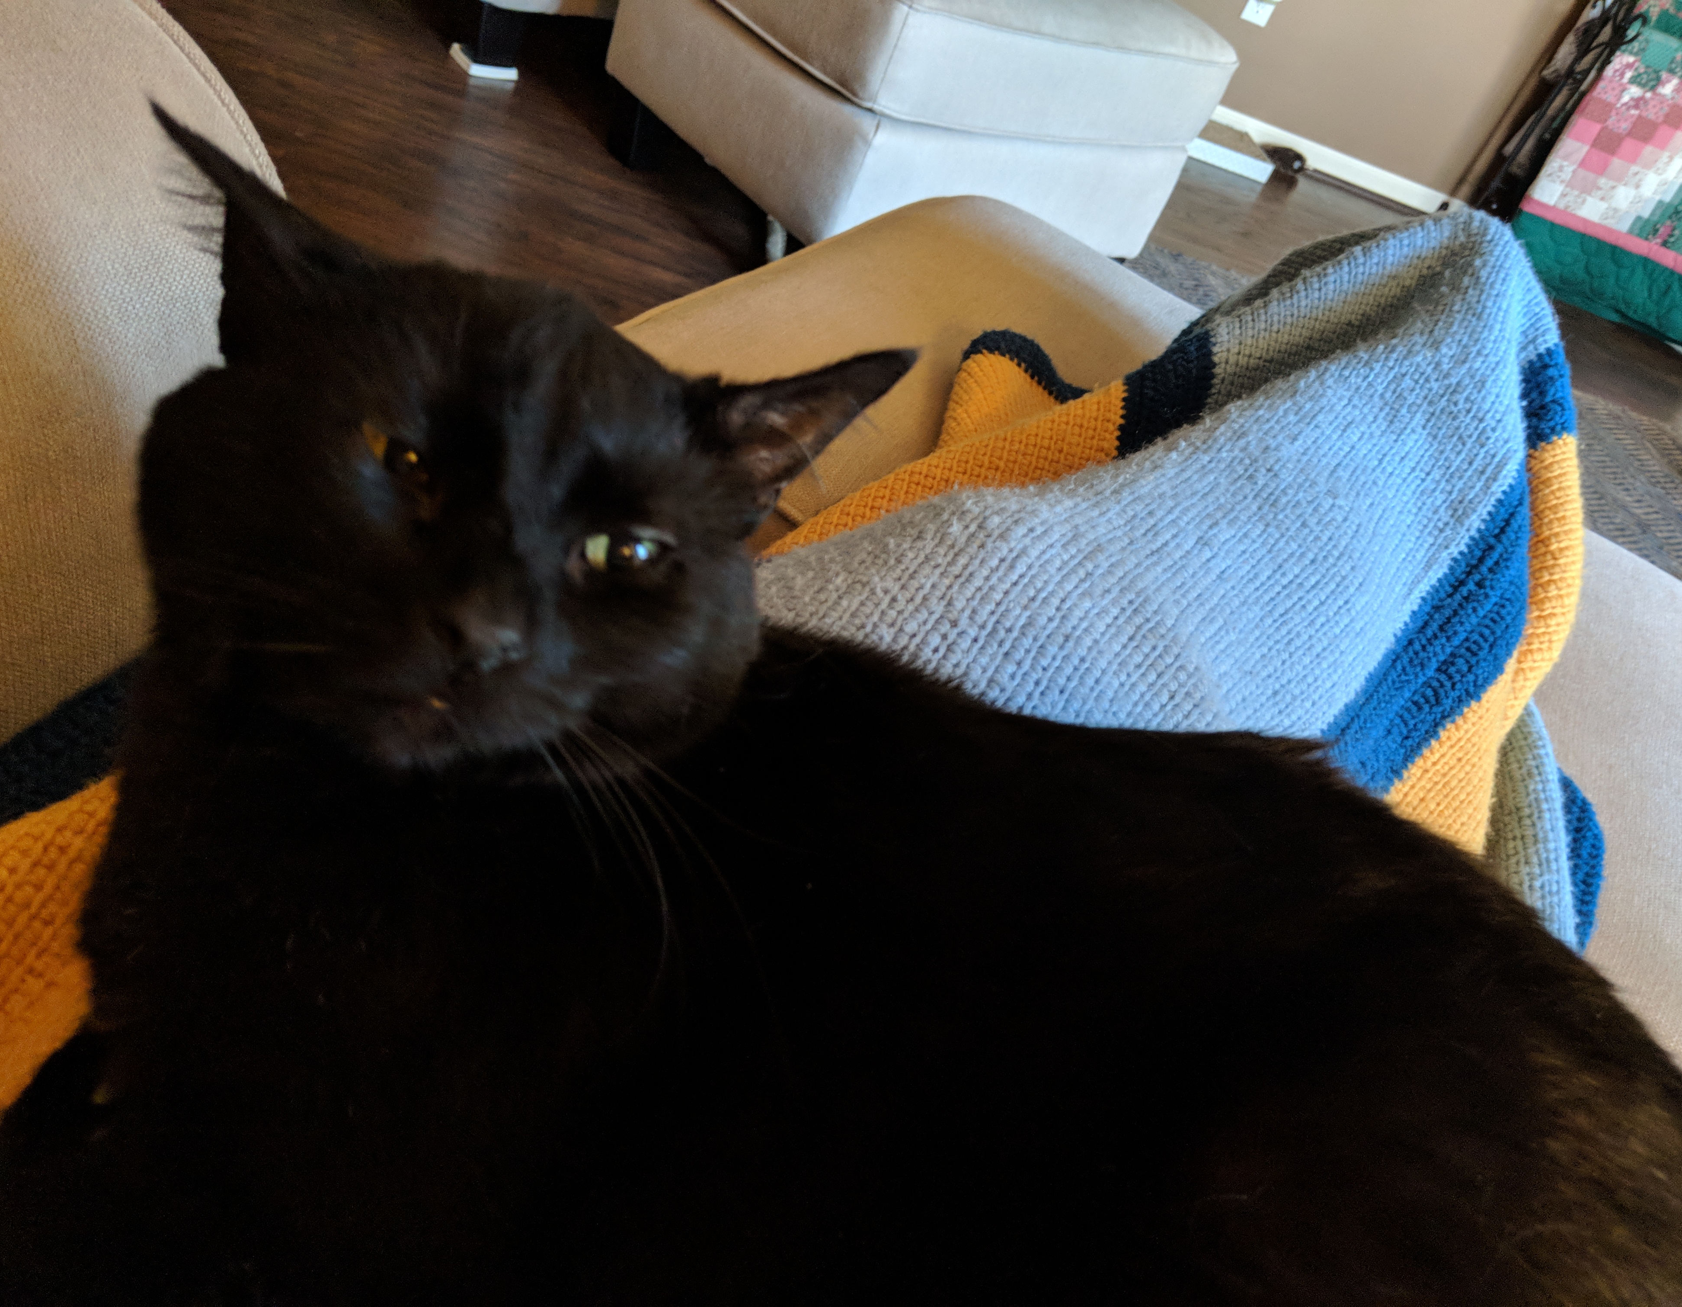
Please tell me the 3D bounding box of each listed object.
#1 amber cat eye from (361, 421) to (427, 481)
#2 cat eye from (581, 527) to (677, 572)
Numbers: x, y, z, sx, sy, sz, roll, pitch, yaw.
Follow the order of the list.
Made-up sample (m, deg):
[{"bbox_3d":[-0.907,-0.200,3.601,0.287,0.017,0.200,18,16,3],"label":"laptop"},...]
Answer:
[{"bbox_3d":[-0.088,-0.039,0.268,0.017,0.010,0.009,34,-1,-17],"label":"amber cat eye"},{"bbox_3d":[-0.043,-0.021,0.276,0.018,0.010,0.009,7,7,-20],"label":"cat eye"}]

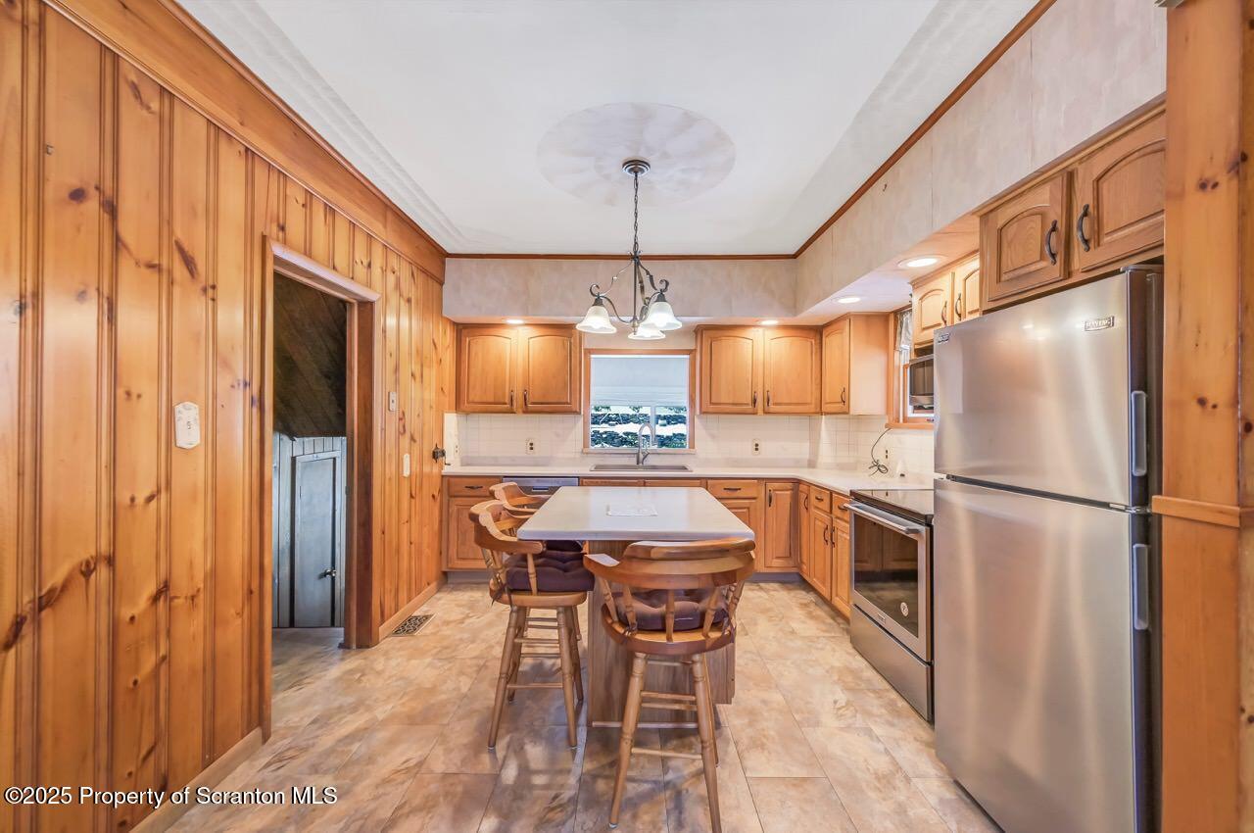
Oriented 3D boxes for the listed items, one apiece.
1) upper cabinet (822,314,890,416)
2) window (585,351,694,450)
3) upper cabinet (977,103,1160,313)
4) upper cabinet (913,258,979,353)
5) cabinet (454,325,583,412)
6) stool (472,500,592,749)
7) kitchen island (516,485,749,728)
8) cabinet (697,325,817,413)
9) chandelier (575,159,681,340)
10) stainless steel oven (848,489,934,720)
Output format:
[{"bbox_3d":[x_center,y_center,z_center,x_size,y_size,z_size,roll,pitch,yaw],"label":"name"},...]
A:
[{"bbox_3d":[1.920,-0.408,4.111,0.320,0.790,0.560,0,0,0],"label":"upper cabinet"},{"bbox_3d":[0.121,-0.153,4.640,1.040,0.950,0.100,0,0,0],"label":"window"},{"bbox_3d":[1.754,-0.613,1.558,0.625,0.405,0.830,0,0,0],"label":"upper cabinet"},{"bbox_3d":[1.912,-0.615,2.595,0.320,0.390,0.765,0,0,0],"label":"upper cabinet"},{"bbox_3d":[-0.951,-0.421,4.465,1.095,0.785,0.325,0,0,0],"label":"cabinet"},{"bbox_3d":[-0.421,0.878,2.178,0.530,0.980,0.560,0,0,5],"label":"stool"},{"bbox_3d":[0.038,0.915,2.552,0.939,0.914,1.258,0,0,0],"label":"kitchen island"},{"bbox_3d":[1.194,-0.410,4.453,1.095,0.780,0.325,0,0,0],"label":"cabinet"},{"bbox_3d":[0.029,-0.876,2.569,0.547,0.875,0.530,0,0,0],"label":"chandelier"},{"bbox_3d":[1.676,0.913,2.551,0.730,0.930,0.770,0,0,0],"label":"stainless steel oven"}]

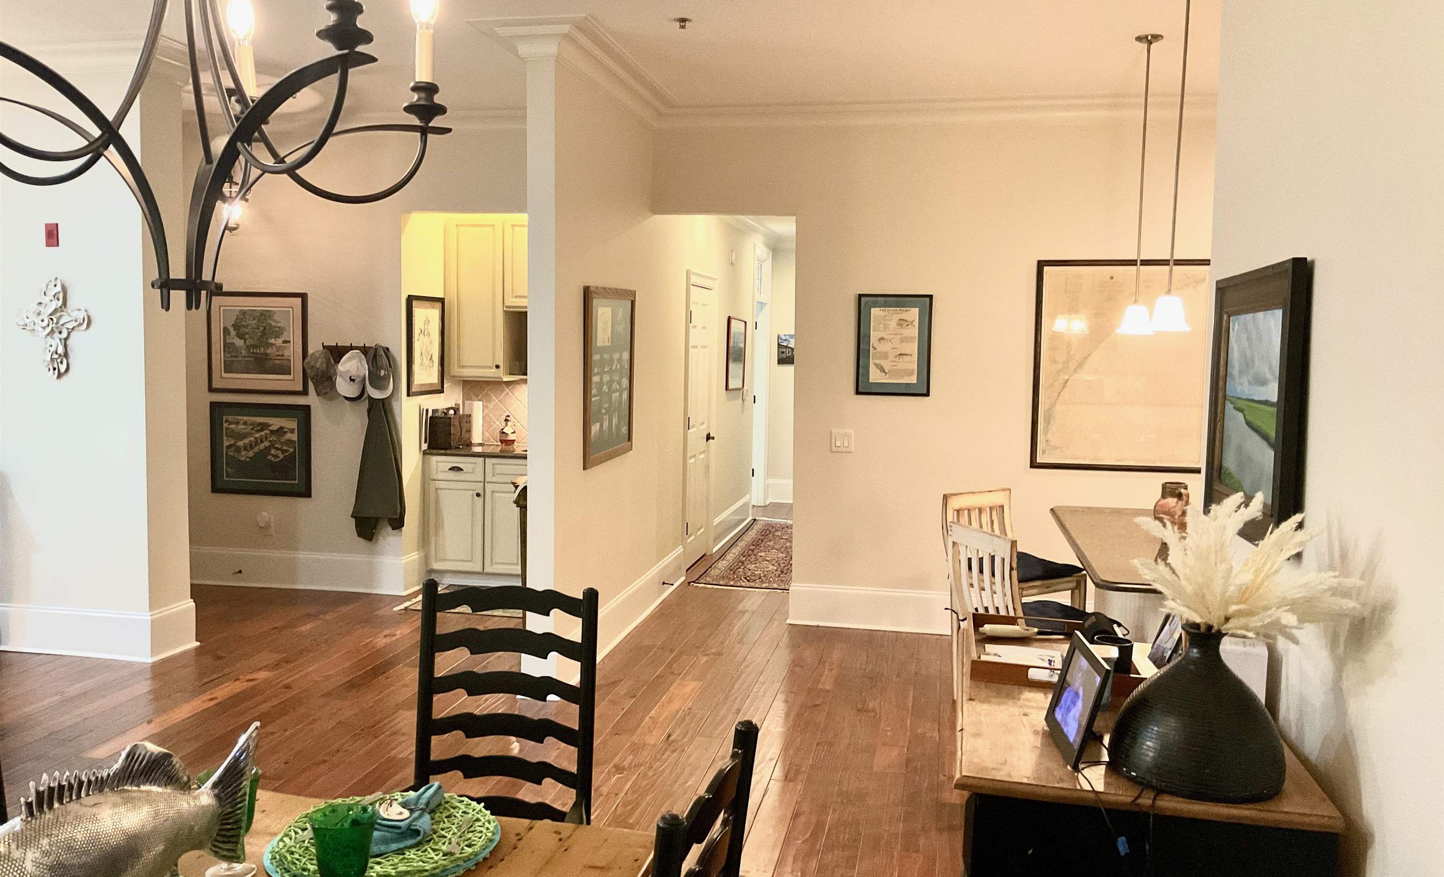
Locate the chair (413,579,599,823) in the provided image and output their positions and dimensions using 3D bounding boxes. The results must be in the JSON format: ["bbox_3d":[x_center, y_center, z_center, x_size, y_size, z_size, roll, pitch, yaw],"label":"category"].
[{"bbox_3d":[-0.531,0.878,2.541,0.560,1.055,0.560,2,4,10],"label":"chair"}]

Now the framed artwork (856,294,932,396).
[{"bbox_3d":[0.980,-0.528,6.870,0.417,0.569,0.030,2,5,10],"label":"framed artwork"}]

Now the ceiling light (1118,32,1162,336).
[{"bbox_3d":[1.849,-1.101,5.318,0.150,1.290,0.150,2,5,10],"label":"ceiling light"}]

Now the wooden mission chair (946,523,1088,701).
[{"bbox_3d":[1.220,0.821,4.710,0.540,0.970,0.460,-1,5,-18],"label":"wooden mission chair"}]

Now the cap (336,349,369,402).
[{"bbox_3d":[-2.298,-0.393,7.525,0.180,0.275,0.155,0,-24,-10],"label":"cap"}]

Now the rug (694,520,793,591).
[{"bbox_3d":[0.461,0.876,9.644,0.840,0.014,3.050,2,5,10],"label":"rug"}]

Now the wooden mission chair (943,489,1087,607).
[{"bbox_3d":[1.335,0.737,5.550,0.440,0.940,0.480,-2,5,-34],"label":"wooden mission chair"}]

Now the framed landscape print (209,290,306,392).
[{"bbox_3d":[-2.976,-0.612,7.781,0.692,0.642,0.035,2,5,10],"label":"framed landscape print"}]

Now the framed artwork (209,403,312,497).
[{"bbox_3d":[-2.964,0.074,7.779,0.707,0.591,0.030,2,4,11],"label":"framed artwork"}]

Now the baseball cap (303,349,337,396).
[{"bbox_3d":[-2.514,-0.413,7.562,0.180,0.260,0.150,0,-24,-14],"label":"baseball cap"}]

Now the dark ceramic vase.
[{"bbox_3d":[0.811,0.451,2.063,0.280,0.256,0.280,2,4,10],"label":"dark ceramic vase"}]

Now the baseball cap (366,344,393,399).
[{"bbox_3d":[-2.120,-0.412,7.492,0.170,0.285,0.150,0,-21,-14],"label":"baseball cap"}]

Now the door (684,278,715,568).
[{"bbox_3d":[-0.184,-0.076,8.769,0.060,2.040,0.770,2,5,10],"label":"door"}]

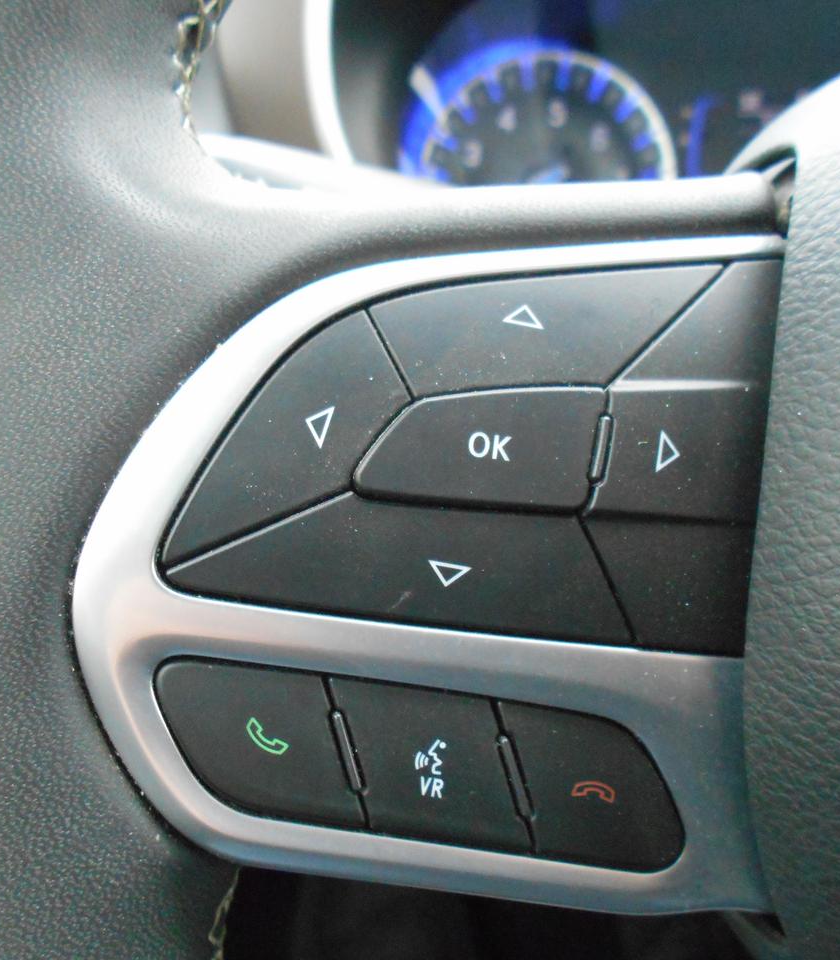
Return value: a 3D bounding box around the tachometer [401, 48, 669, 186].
[{"bbox_3d":[0.041,-0.100,0.323,0.092,0.092,0.020,0,8,0],"label":"tachometer"}]

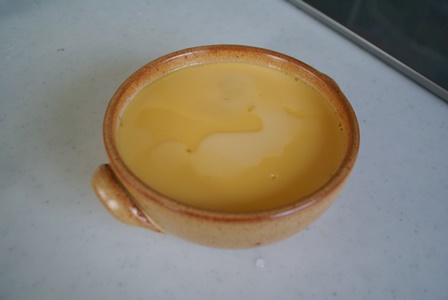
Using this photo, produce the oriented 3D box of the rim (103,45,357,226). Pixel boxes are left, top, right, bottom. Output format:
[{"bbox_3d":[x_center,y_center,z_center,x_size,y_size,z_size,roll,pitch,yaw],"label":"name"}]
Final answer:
[{"bbox_3d":[0.004,-0.015,0.254,0.140,0.012,0.140,0,47,0],"label":"rim"}]

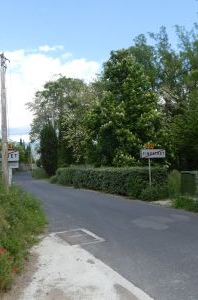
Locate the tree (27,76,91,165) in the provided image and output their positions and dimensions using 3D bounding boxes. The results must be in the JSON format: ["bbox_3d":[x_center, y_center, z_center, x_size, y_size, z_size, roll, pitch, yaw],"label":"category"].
[{"bbox_3d":[-4.125,-2.720,30.500,7.400,11.070,7.200,-3,-2,0],"label":"tree"}]

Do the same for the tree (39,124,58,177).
[{"bbox_3d":[-4.797,0.039,26.500,1.750,5.170,1.750,-3,-2,0],"label":"tree"}]

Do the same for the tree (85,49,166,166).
[{"bbox_3d":[1.850,-2.482,19.000,5.600,9.210,5.600,-3,-2,0],"label":"tree"}]

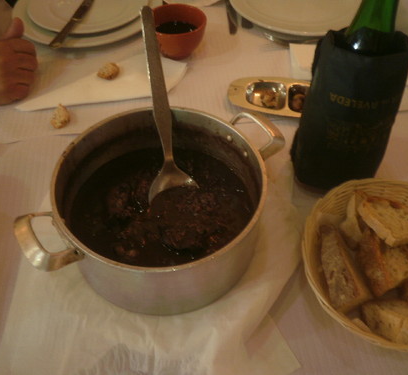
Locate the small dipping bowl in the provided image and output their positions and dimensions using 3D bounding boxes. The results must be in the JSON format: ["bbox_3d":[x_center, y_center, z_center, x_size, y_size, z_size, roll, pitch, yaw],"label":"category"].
[{"bbox_3d":[-0.042,-0.255,0.749,0.093,0.061,0.093,1,51,-1],"label":"small dipping bowl"}]

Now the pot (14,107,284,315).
[{"bbox_3d":[-0.044,0.019,0.499,0.294,0.099,0.220,-27,56,-22],"label":"pot"}]

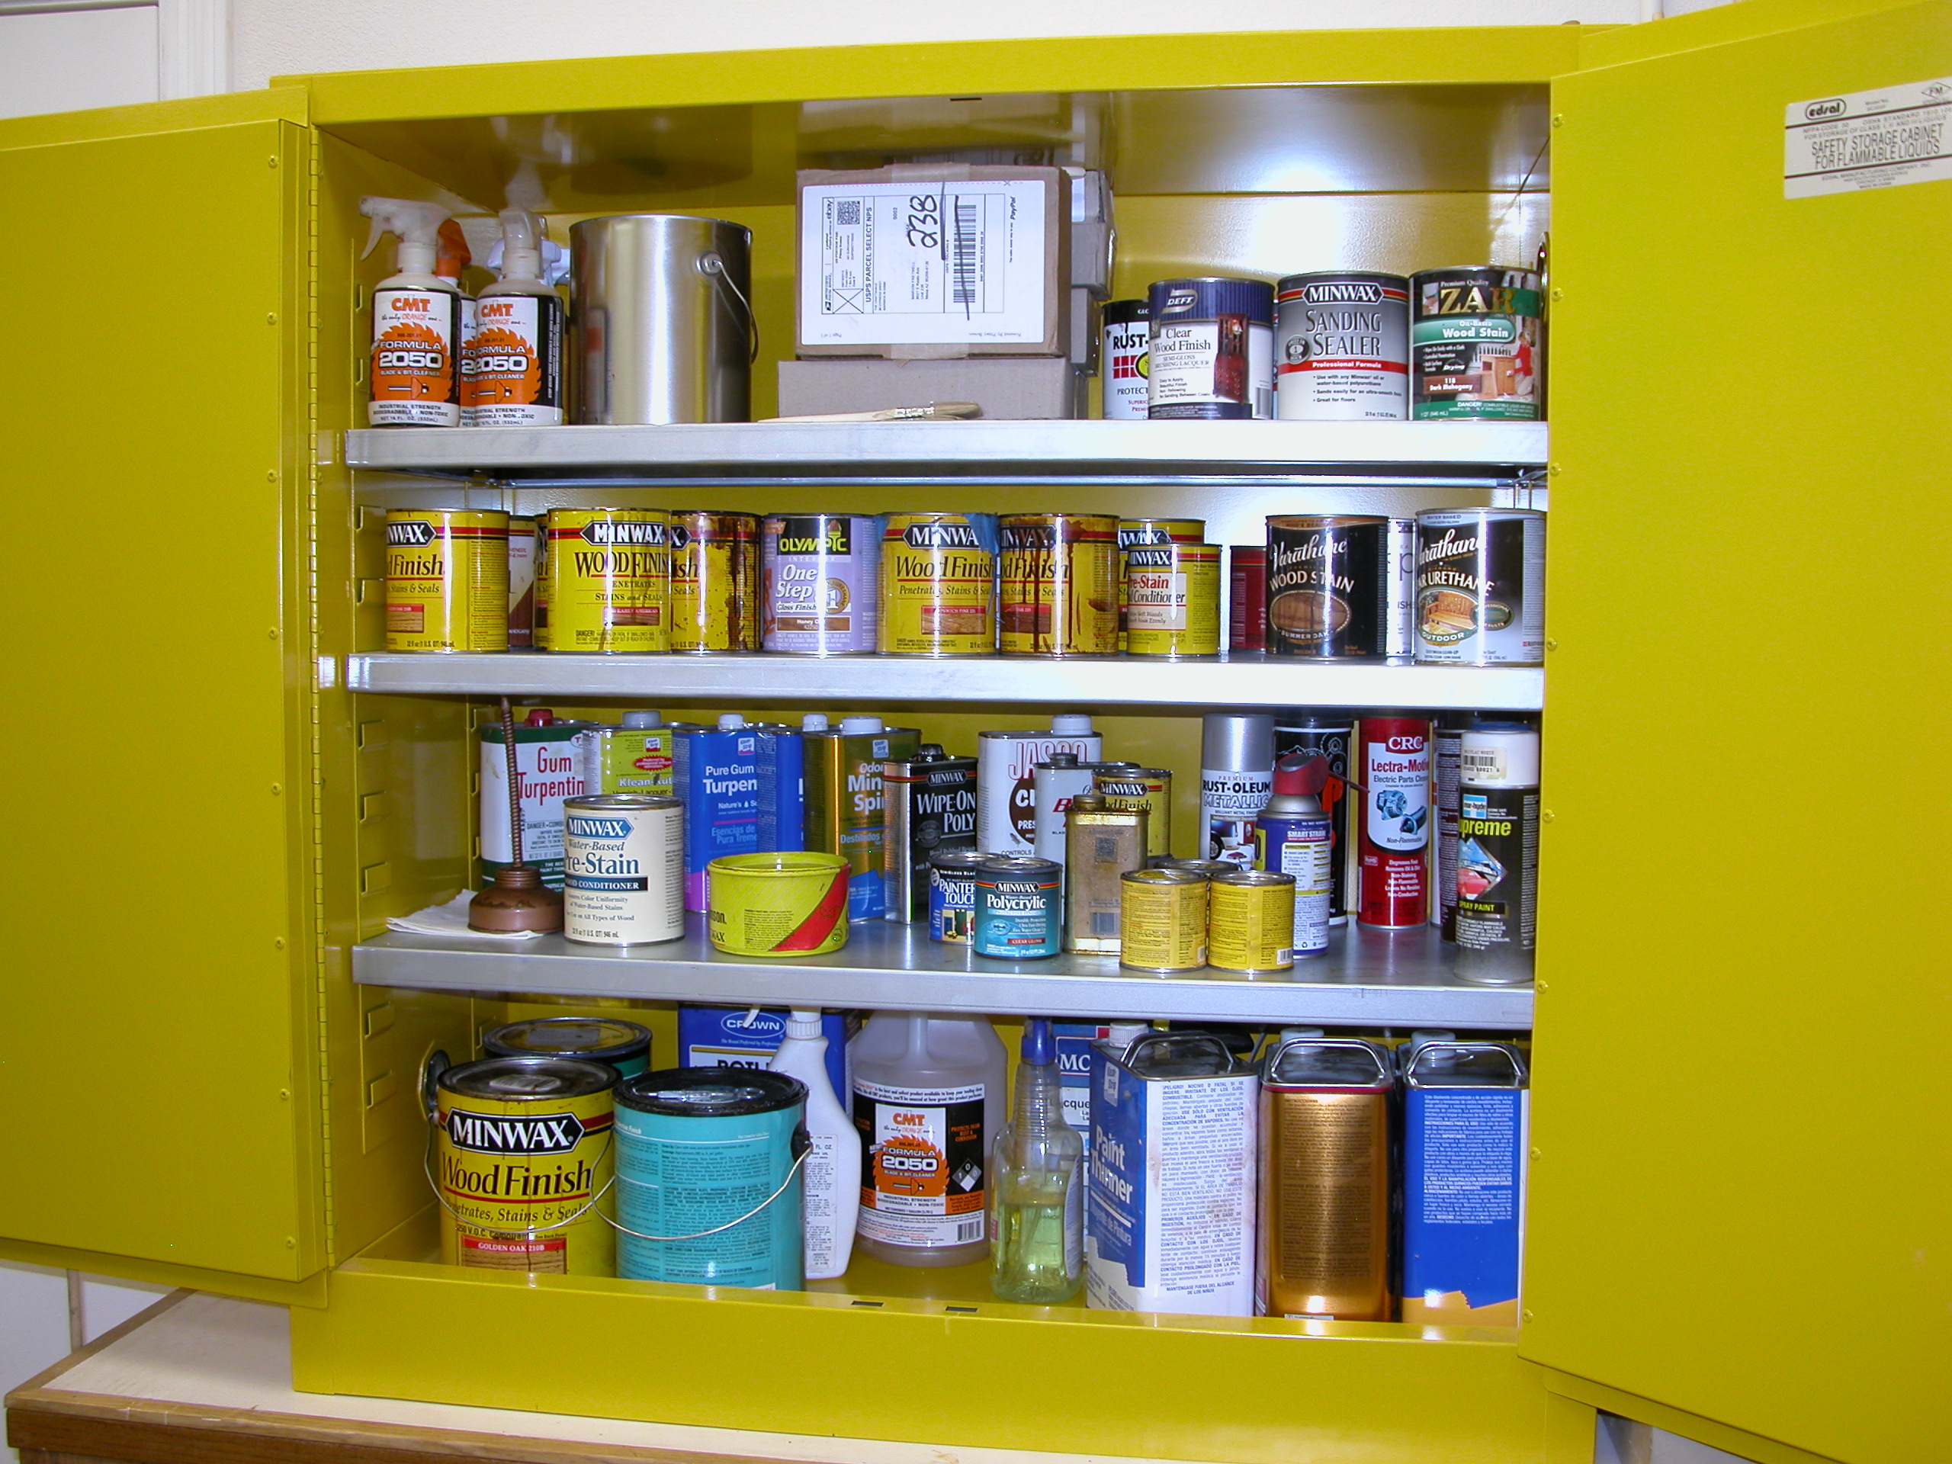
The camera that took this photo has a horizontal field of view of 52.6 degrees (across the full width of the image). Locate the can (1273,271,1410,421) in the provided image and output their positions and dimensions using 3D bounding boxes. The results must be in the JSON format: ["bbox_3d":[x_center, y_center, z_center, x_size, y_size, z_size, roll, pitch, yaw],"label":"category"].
[{"bbox_3d":[0.311,-0.318,1.670,0.108,0.124,0.108,1,4,9],"label":"can"}]

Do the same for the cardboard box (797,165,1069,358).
[{"bbox_3d":[-0.035,-0.415,1.778,0.234,0.163,0.100,1,4,9],"label":"cardboard box"}]

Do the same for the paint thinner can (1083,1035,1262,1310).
[{"bbox_3d":[0.169,0.390,1.730,0.105,0.268,0.167,-1,4,-13],"label":"paint thinner can"}]

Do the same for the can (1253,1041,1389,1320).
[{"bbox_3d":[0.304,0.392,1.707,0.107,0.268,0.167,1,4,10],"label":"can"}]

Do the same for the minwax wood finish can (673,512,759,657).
[{"bbox_3d":[-0.251,-0.136,1.806,0.108,0.124,0.108,0,4,0],"label":"minwax wood finish can"}]

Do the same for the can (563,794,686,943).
[{"bbox_3d":[-0.318,0.123,1.785,0.107,0.123,0.107,0,4,0],"label":"can"}]

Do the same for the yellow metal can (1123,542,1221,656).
[{"bbox_3d":[0.178,-0.116,1.769,0.086,0.099,0.086,1,4,9],"label":"yellow metal can"}]

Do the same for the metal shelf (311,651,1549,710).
[{"bbox_3d":[-0.016,-0.054,1.822,1.020,0.035,0.345,1,4,9],"label":"metal shelf"}]

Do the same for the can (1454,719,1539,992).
[{"bbox_3d":[0.433,0.099,1.637,0.066,0.210,0.066,1,4,9],"label":"can"}]

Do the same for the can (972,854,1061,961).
[{"bbox_3d":[0.036,0.151,1.700,0.074,0.077,0.074,0,4,1],"label":"can"}]

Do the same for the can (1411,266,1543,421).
[{"bbox_3d":[0.408,-0.308,1.610,0.107,0.124,0.107,1,4,14],"label":"can"}]

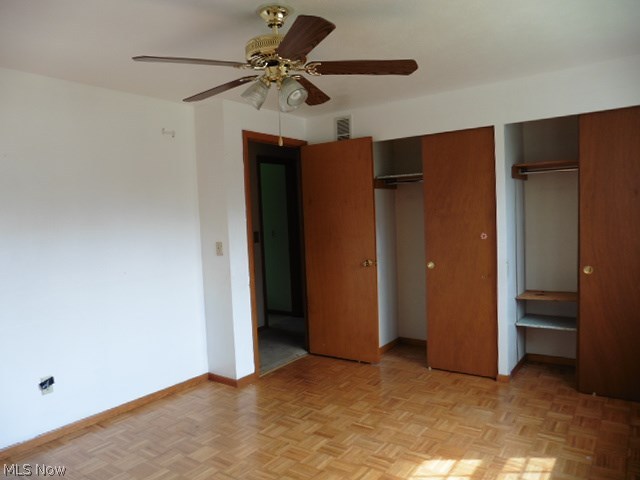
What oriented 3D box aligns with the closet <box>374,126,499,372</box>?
[{"bbox_3d":[1.158,0.101,4.194,1.158,2.091,0.600,1,5,38],"label":"closet"}]

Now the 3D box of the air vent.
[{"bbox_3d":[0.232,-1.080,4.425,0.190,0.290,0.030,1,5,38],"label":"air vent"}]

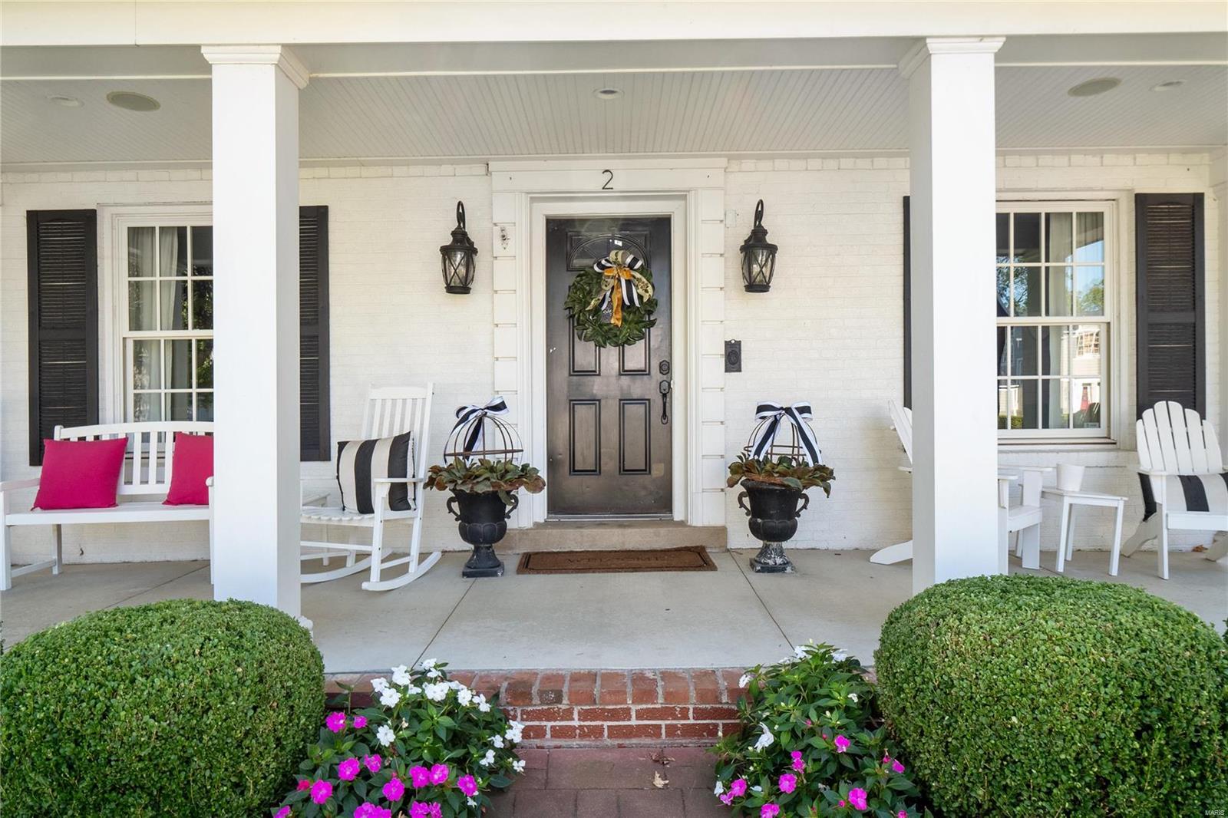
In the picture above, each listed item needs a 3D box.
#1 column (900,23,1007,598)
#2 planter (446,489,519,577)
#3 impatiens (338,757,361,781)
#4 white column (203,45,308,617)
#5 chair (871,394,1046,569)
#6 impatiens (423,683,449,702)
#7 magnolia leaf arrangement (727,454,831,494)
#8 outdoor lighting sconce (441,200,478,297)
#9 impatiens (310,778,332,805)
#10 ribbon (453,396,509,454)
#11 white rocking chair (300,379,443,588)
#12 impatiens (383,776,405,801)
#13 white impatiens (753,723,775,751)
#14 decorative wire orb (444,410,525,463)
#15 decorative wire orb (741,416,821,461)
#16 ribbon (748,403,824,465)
[{"bbox_3d":[1.372,-0.225,3.330,0.310,2.420,0.310,0,0,0],"label":"column"},{"bbox_3d":[-0.792,0.735,4.930,0.433,0.500,0.370,0,0,0],"label":"planter"},{"bbox_3d":[-0.759,1.030,2.350,0.066,0.068,0.035,0,0,-6],"label":"impatiens"},{"bbox_3d":[-1.452,-0.190,3.345,0.310,2.450,0.310,0,0,0],"label":"white column"},{"bbox_3d":[2.047,0.437,4.882,0.880,0.970,0.690,0,0,44],"label":"chair"},{"bbox_3d":[-0.565,0.900,2.600,0.082,0.064,0.045,0,-18,-6],"label":"impatiens"},{"bbox_3d":[0.983,0.384,4.820,0.620,0.250,0.560,0,0,0],"label":"magnolia leaf arrangement"},{"bbox_3d":[-0.978,-1.026,5.180,0.225,0.590,0.280,0,0,0],"label":"outdoor lighting sconce"},{"bbox_3d":[-0.760,0.997,2.130,0.059,0.066,0.035,0,-18,-9],"label":"impatiens"},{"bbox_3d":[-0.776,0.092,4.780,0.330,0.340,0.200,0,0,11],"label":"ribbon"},{"bbox_3d":[-1.437,0.428,4.820,0.640,1.120,0.870,0,0,21],"label":"white rocking chair"},{"bbox_3d":[-0.577,0.996,2.150,0.058,0.066,0.035,0,-18,-7],"label":"impatiens"},{"bbox_3d":[0.444,0.970,2.420,0.067,0.082,0.050,0,-10,22],"label":"white impatiens"},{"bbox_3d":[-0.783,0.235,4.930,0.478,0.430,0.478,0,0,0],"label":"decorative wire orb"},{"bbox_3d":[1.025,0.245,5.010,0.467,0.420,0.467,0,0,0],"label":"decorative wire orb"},{"bbox_3d":[1.035,0.147,4.920,0.430,0.375,0.250,0,0,0],"label":"ribbon"}]

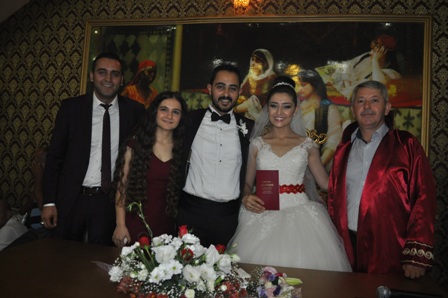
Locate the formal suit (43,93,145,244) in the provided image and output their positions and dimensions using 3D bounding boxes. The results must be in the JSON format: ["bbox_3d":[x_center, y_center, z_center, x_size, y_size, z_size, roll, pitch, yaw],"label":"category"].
[{"bbox_3d":[-0.722,0.438,1.839,0.550,1.510,0.320,4,-3,-14],"label":"formal suit"}]

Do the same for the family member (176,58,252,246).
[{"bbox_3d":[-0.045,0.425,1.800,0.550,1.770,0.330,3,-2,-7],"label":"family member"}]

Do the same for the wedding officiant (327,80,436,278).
[{"bbox_3d":[0.759,0.480,1.634,0.550,1.660,0.420,2,-3,31],"label":"wedding officiant"}]

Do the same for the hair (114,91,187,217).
[{"bbox_3d":[-0.381,0.019,1.790,0.360,0.640,0.280,4,-3,-7],"label":"hair"}]

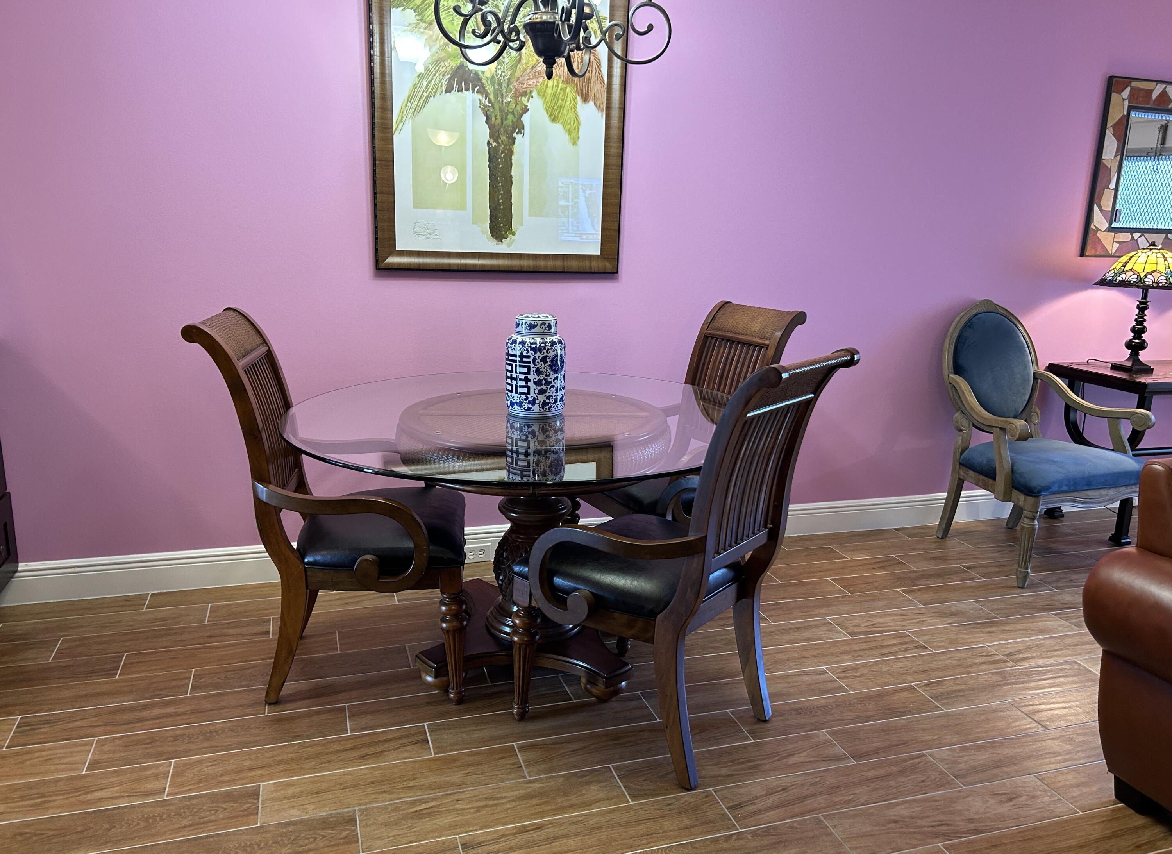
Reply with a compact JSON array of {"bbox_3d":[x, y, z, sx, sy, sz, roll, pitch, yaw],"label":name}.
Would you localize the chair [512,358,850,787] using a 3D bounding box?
[{"bbox_3d":[0.238,0.295,2.256,0.695,1.042,0.575,12,17,36],"label":"chair"}]

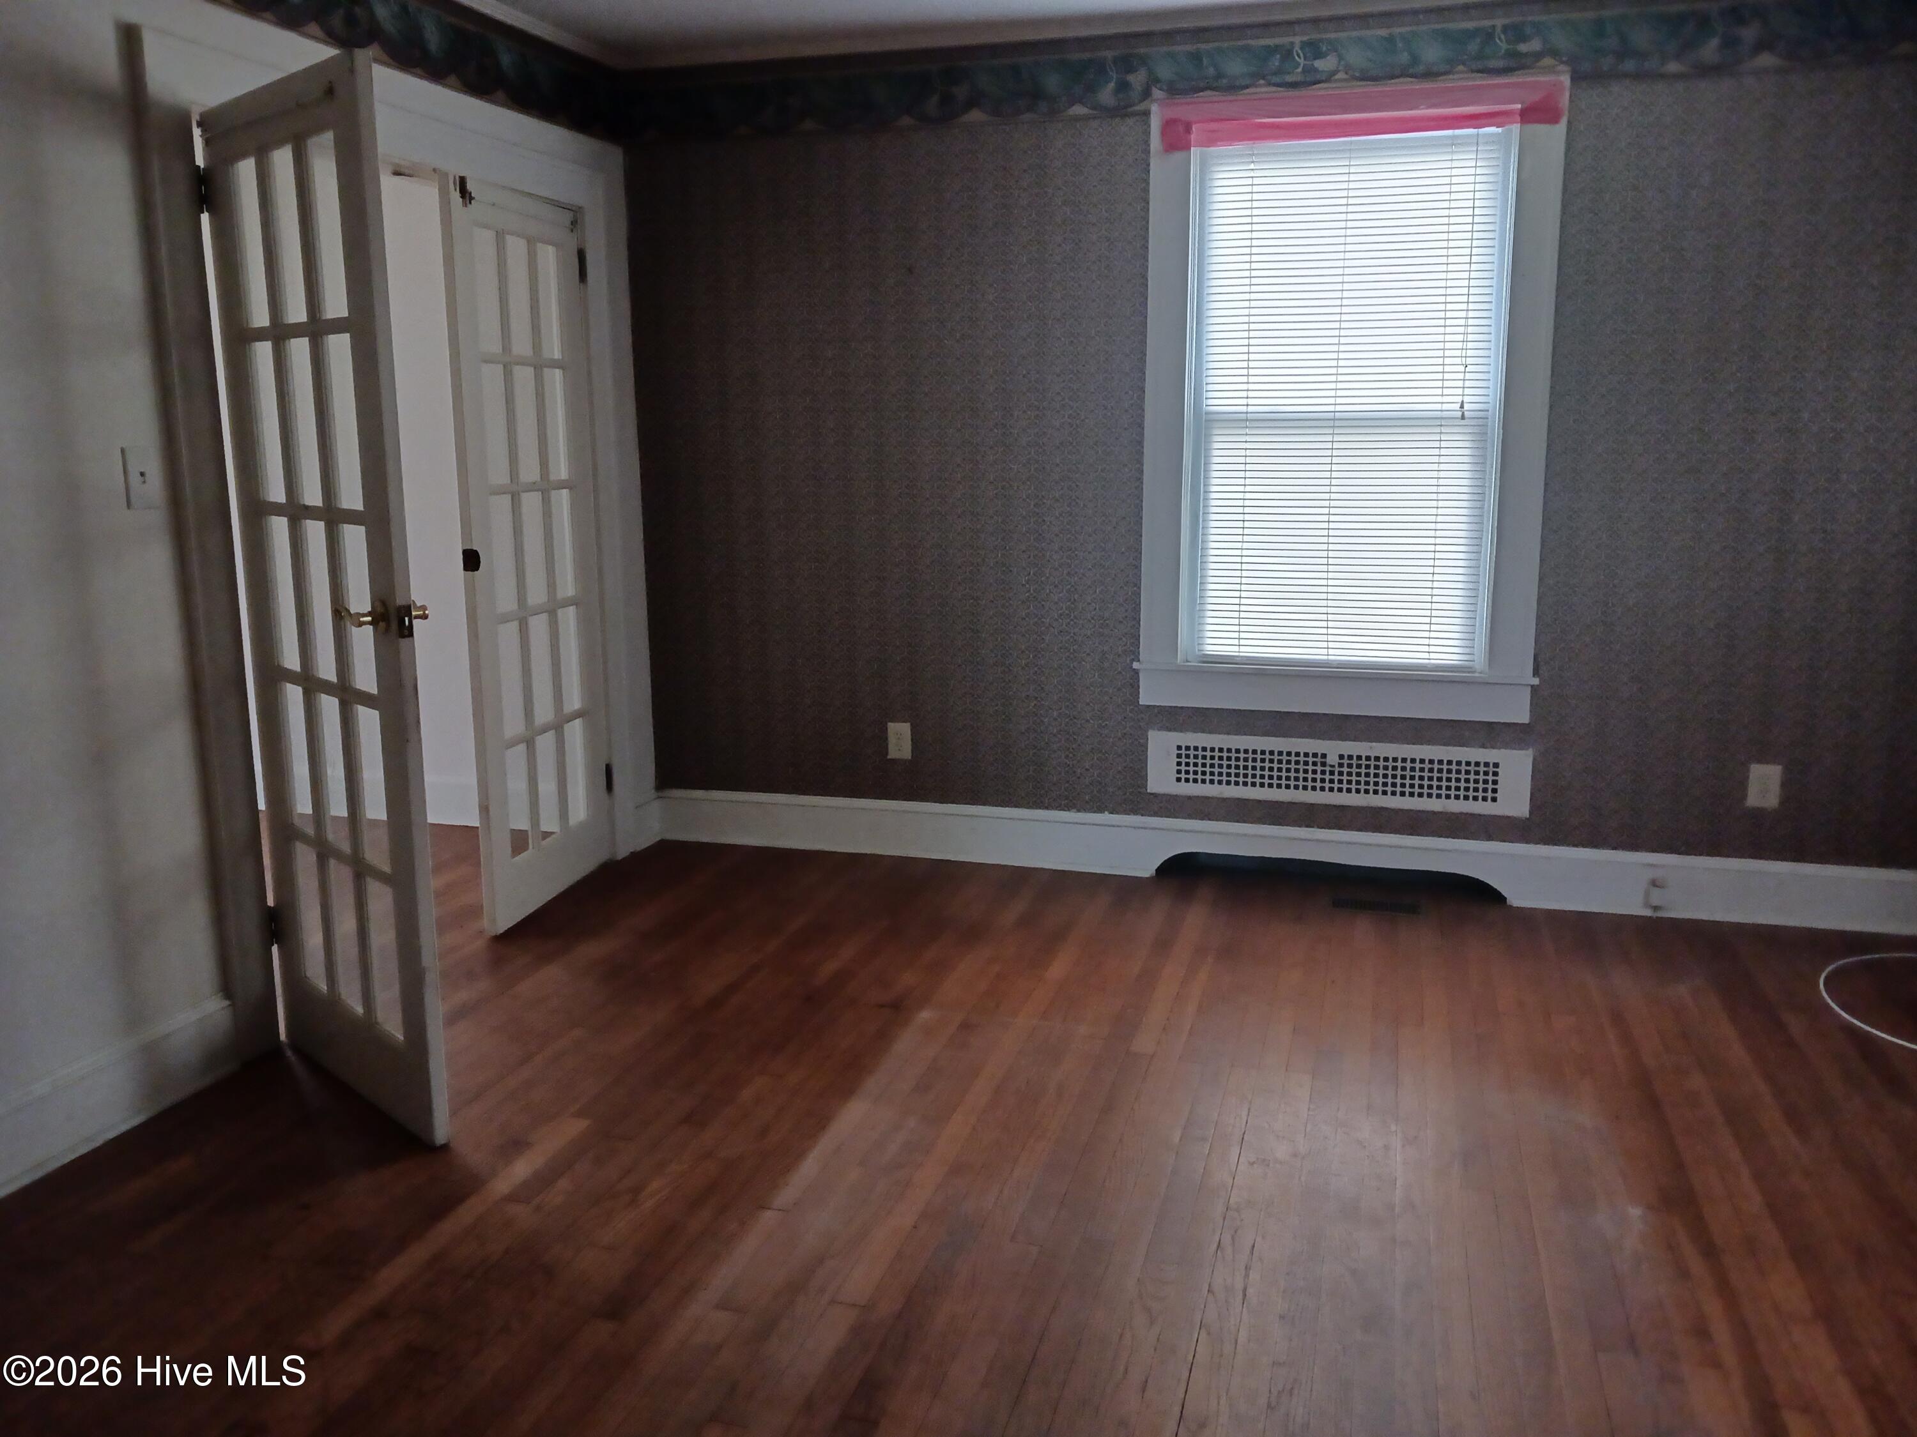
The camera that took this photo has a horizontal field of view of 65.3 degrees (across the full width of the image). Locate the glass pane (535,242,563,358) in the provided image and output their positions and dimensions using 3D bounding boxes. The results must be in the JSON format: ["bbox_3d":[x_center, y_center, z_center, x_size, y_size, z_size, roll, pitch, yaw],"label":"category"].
[{"bbox_3d":[-1.179,-1.194,4.289,0.015,0.313,0.127,2,11,12],"label":"glass pane"}]

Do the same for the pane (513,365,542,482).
[{"bbox_3d":[-1.214,-0.823,4.185,0.015,0.315,0.127,2,11,12],"label":"pane"}]

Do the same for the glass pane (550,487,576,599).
[{"bbox_3d":[-1.175,-0.515,4.417,0.015,0.316,0.127,2,11,12],"label":"glass pane"}]

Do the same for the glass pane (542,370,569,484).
[{"bbox_3d":[-1.177,-0.854,4.353,0.015,0.315,0.127,2,11,12],"label":"glass pane"}]

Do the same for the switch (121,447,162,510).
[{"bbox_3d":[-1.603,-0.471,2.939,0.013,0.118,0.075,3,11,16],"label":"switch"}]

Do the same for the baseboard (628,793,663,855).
[{"bbox_3d":[-1.048,0.341,4.989,0.020,0.174,0.187,3,11,16],"label":"baseboard"}]

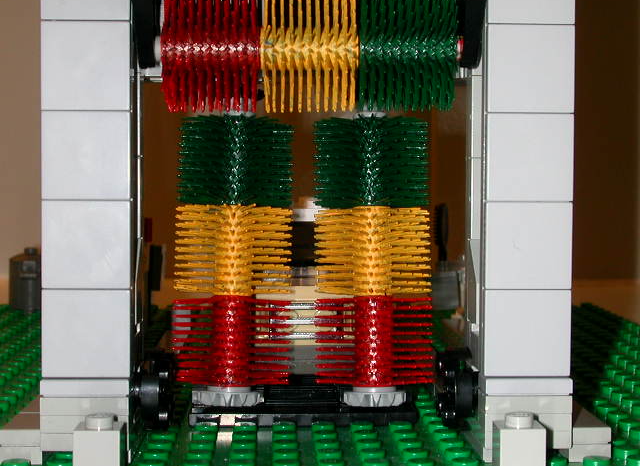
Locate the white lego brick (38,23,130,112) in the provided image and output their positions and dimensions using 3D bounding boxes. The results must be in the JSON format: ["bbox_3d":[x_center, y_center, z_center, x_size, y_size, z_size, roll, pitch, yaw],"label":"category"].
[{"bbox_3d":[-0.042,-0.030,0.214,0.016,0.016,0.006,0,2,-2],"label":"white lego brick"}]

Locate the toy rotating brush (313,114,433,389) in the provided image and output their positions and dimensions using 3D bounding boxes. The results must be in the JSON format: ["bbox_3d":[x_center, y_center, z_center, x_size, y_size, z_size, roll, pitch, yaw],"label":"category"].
[{"bbox_3d":[0.012,0.004,0.261,0.026,0.060,0.026,-1,0,-2],"label":"toy rotating brush"}]

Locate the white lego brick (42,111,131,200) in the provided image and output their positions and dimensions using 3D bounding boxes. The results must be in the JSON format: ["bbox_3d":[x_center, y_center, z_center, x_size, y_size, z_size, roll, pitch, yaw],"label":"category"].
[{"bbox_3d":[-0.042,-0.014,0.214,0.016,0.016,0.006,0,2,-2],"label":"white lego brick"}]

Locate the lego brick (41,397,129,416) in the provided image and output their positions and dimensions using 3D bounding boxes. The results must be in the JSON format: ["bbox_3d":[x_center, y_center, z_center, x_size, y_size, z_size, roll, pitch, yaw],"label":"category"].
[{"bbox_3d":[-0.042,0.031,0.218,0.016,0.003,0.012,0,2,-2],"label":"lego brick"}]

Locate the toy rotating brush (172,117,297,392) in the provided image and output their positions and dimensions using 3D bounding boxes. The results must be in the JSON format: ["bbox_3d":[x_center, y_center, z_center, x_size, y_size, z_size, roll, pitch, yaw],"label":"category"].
[{"bbox_3d":[-0.019,0.004,0.261,0.026,0.060,0.026,1,0,-2],"label":"toy rotating brush"}]

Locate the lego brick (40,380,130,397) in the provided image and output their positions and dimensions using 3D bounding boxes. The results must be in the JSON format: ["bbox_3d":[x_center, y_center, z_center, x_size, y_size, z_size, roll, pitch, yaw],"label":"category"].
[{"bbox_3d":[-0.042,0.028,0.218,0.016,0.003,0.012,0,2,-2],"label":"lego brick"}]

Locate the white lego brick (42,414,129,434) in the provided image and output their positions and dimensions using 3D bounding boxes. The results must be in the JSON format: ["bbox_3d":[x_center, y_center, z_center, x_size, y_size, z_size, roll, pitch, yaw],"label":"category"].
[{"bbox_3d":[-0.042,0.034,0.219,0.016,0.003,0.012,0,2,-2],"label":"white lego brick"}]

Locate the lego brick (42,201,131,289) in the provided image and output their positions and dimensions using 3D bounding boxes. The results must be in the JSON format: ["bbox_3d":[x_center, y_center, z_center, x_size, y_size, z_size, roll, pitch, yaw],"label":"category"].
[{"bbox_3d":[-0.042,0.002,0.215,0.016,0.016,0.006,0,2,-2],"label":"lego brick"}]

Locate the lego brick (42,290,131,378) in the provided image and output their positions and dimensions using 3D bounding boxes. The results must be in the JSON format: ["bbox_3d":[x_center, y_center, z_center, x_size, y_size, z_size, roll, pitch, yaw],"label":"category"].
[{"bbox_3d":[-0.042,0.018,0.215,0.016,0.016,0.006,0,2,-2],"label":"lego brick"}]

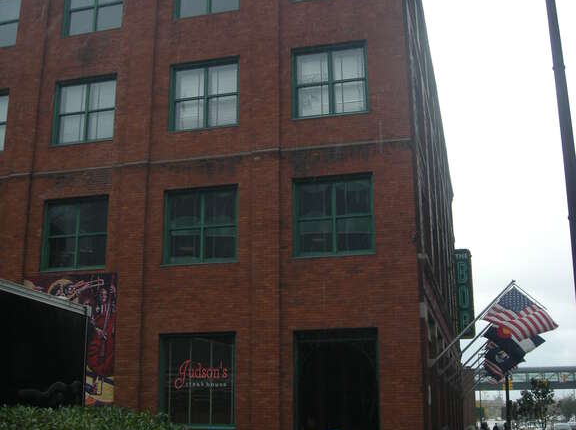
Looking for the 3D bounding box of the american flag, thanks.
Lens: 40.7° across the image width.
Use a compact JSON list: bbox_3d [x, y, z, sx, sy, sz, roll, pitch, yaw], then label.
[{"bbox_3d":[6.515,3.033,21.825,1.289,1.586,0.400,-45,-20,0],"label":"american flag"}]

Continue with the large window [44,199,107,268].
[{"bbox_3d":[-5.967,0.548,21.806,2.060,2.080,0.200,-4,-16,14],"label":"large window"}]

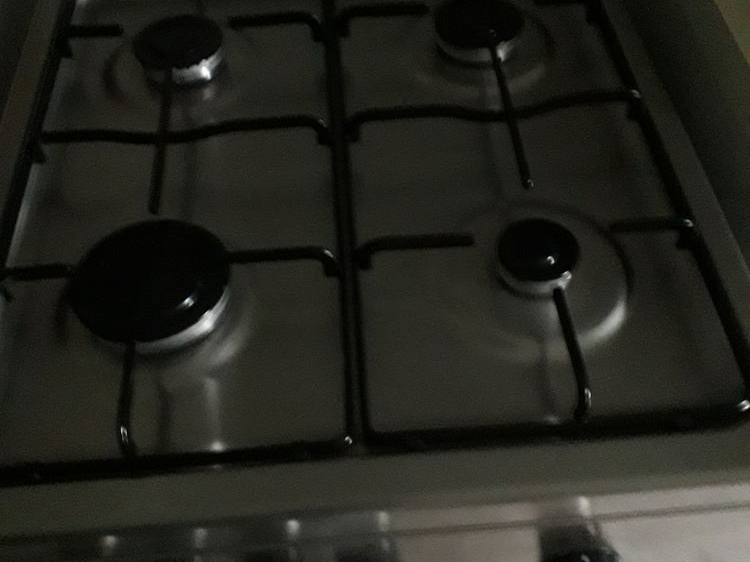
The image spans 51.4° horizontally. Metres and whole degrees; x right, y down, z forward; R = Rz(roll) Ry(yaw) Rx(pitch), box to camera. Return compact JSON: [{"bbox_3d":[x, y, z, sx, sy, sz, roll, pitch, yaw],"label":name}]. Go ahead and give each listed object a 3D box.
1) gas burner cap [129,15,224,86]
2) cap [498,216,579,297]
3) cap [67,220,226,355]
[{"bbox_3d":[-0.153,-0.182,0.616,0.068,0.018,0.068,-4,53,-2],"label":"gas burner cap"},{"bbox_3d":[0.101,-0.015,0.484,0.049,0.018,0.049,-1,53,1],"label":"cap"},{"bbox_3d":[-0.135,0.002,0.478,0.095,0.019,0.095,-1,53,1],"label":"cap"}]

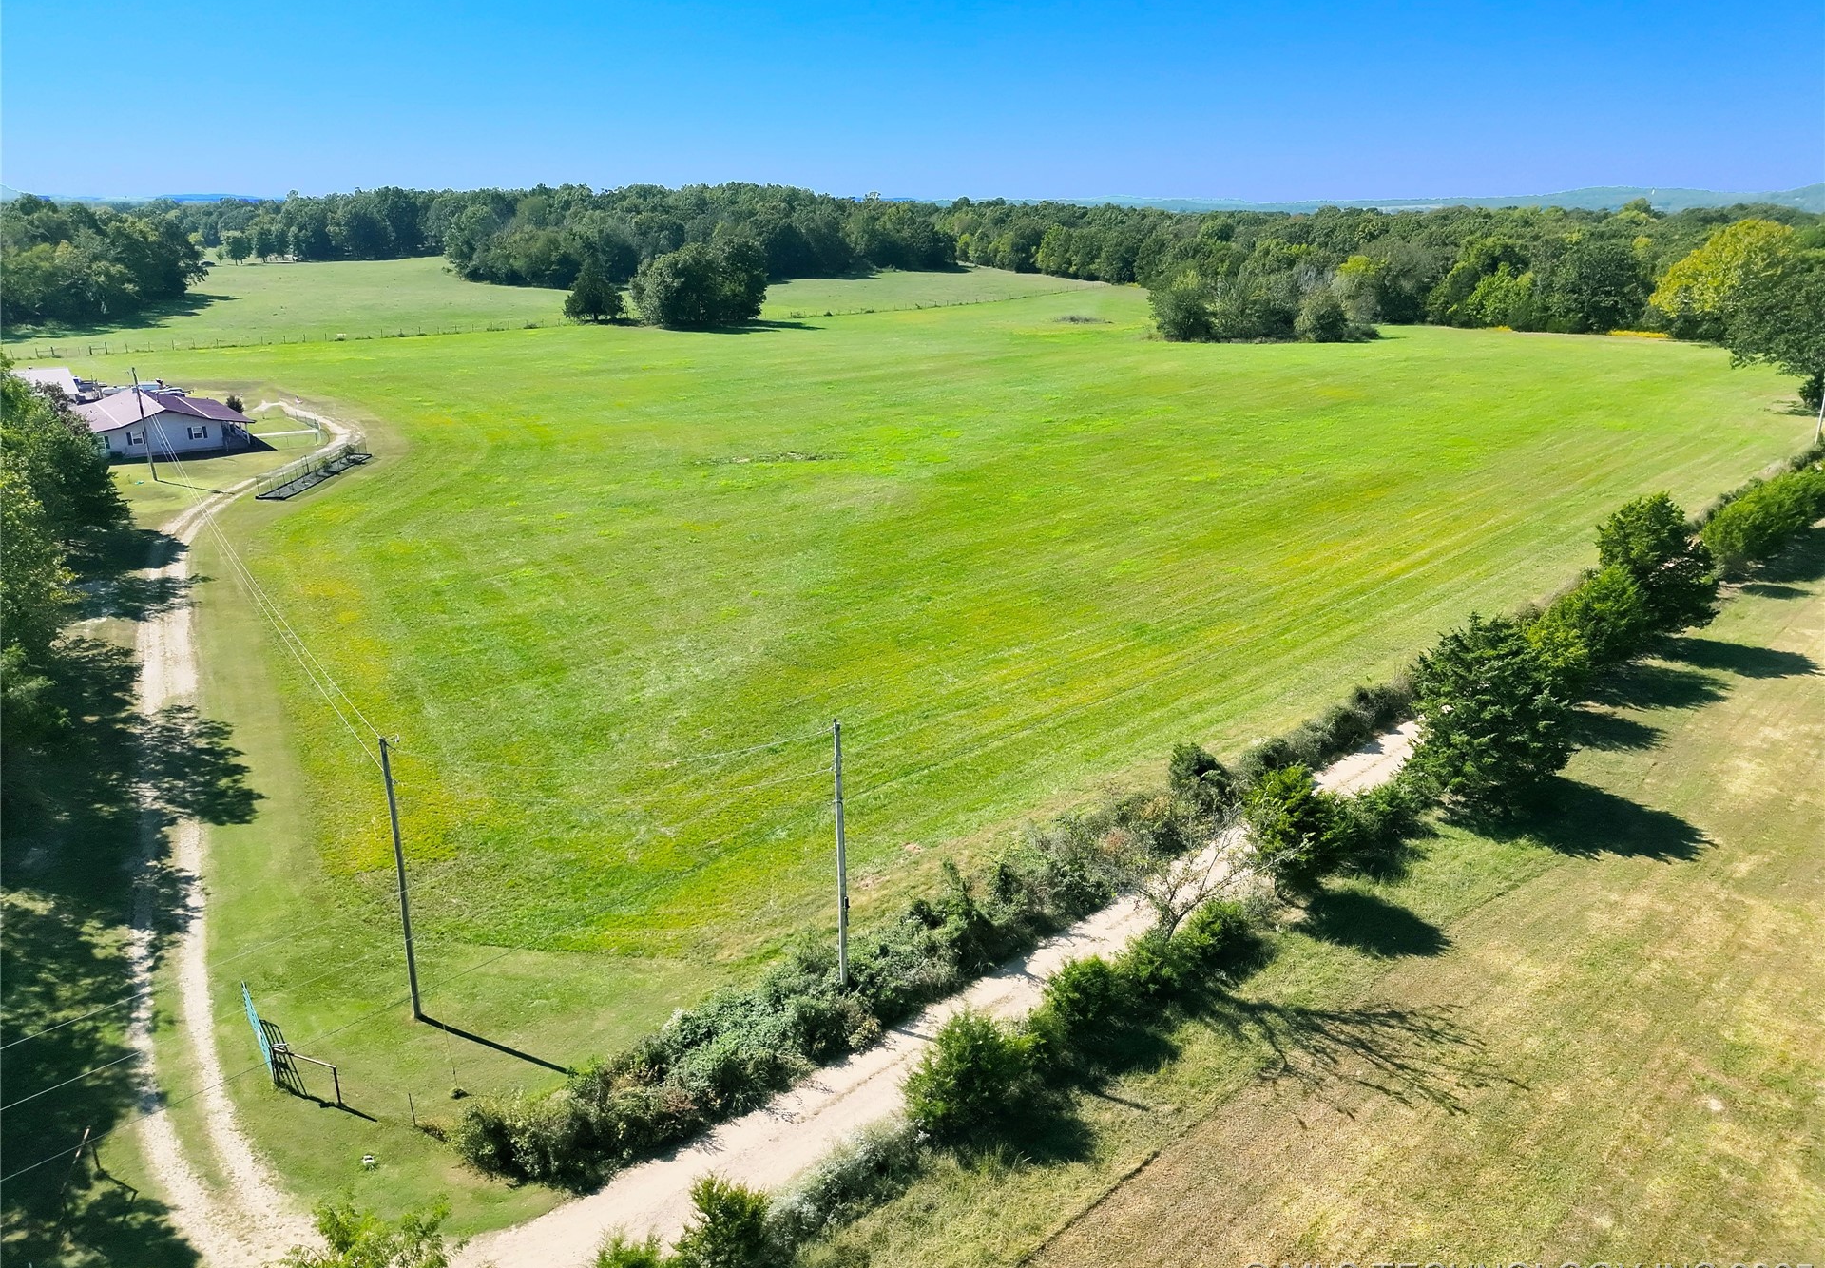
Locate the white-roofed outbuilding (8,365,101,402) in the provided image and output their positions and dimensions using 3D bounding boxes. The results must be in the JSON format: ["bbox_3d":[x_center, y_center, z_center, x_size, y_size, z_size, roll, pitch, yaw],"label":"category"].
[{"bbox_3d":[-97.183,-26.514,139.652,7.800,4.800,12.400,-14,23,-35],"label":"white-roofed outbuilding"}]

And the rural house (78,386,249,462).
[{"bbox_3d":[-74.999,-21.536,126.746,12.984,4.131,17.933,-14,23,-35],"label":"rural house"}]

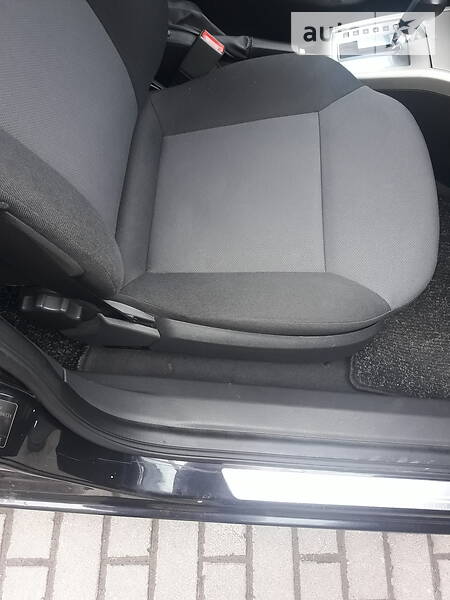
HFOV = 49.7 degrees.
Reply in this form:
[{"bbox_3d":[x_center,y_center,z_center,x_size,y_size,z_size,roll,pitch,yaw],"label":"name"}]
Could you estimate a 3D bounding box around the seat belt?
[{"bbox_3d":[-0.043,-0.448,0.897,0.050,0.086,0.027,29,60,-22],"label":"seat belt"}]

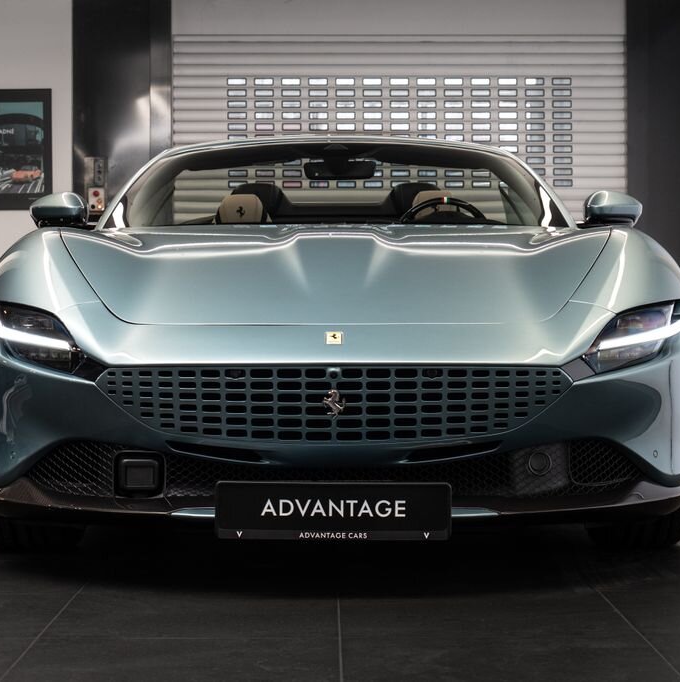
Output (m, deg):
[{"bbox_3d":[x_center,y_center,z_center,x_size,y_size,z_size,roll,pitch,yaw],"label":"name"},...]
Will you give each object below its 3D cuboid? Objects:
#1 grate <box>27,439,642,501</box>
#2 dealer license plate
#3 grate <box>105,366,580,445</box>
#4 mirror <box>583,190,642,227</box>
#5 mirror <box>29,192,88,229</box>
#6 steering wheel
[{"bbox_3d":[-0.013,0.301,4.000,1.460,0.145,0.250,0,1,0],"label":"grate"},{"bbox_3d":[-0.015,0.379,3.800,0.526,0.131,0.025,0,1,0],"label":"dealer license plate"},{"bbox_3d":[-0.012,0.142,3.860,1.085,0.172,0.190,0,1,0],"label":"grate"},{"bbox_3d":[0.915,-0.445,5.730,0.200,0.123,0.155,0,1,0],"label":"mirror"},{"bbox_3d":[-0.944,-0.438,5.730,0.200,0.123,0.155,0,1,0],"label":"mirror"},{"bbox_3d":[0.379,-0.355,6.150,0.365,0.355,0.110,0,24,0],"label":"steering wheel"}]

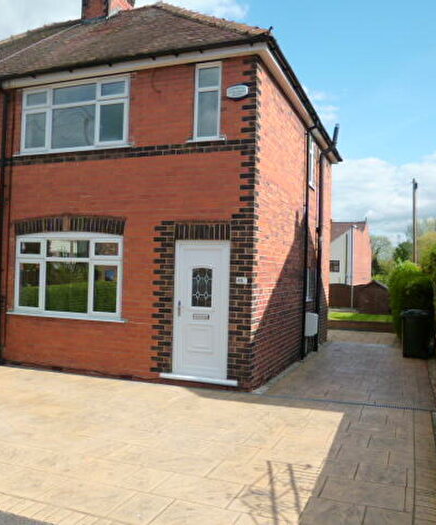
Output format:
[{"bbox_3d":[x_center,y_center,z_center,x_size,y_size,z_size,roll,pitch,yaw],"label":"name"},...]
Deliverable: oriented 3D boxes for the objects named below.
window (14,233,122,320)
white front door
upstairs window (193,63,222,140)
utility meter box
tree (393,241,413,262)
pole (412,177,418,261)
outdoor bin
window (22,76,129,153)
[{"bbox_3d":[-2.559,0.195,8.197,2.191,1.410,0.100,1,-1,21],"label":"window"},{"bbox_3d":[-0.256,0.717,7.312,0.902,2.086,0.100,1,-1,21],"label":"white front door"},{"bbox_3d":[-0.155,-2.427,7.328,0.429,1.166,0.100,1,-1,21],"label":"upstairs window"},{"bbox_3d":[2.046,1.351,10.649,0.210,0.498,0.500,1,-1,21],"label":"utility meter box"},{"bbox_3d":[17.129,0.704,44.951,2.600,5.491,2.600,1,-1,21],"label":"tree"},{"bbox_3d":[13.686,-1.463,33.921,0.250,8.849,0.250,1,-1,21],"label":"pole"},{"bbox_3d":[4.528,1.603,11.031,0.720,1.070,0.580,1,-1,21],"label":"outdoor bin"},{"bbox_3d":[-2.462,-2.454,8.233,2.191,1.132,0.100,1,-1,21],"label":"window"}]

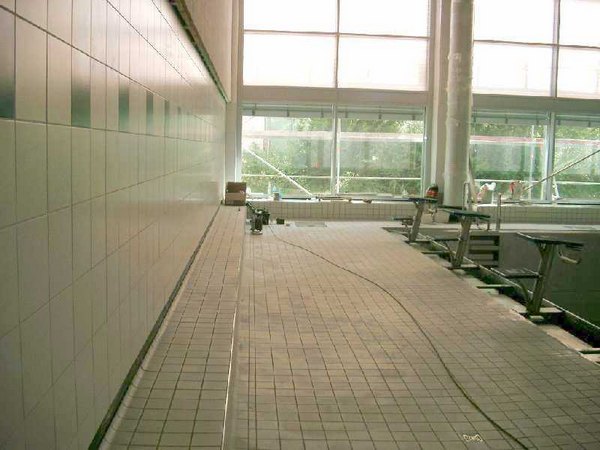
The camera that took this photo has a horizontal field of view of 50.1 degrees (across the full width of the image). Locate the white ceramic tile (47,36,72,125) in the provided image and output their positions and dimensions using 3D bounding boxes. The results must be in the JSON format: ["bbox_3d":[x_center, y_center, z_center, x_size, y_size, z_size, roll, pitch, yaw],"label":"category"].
[{"bbox_3d":[-0.721,-0.426,1.913,0.010,0.257,0.252,1,7,-4],"label":"white ceramic tile"}]

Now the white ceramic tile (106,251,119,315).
[{"bbox_3d":[-0.804,0.247,2.754,0.010,0.257,0.252,1,7,-4],"label":"white ceramic tile"}]

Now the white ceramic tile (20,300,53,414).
[{"bbox_3d":[-0.714,0.355,1.719,0.010,0.248,0.242,1,7,-4],"label":"white ceramic tile"}]

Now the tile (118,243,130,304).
[{"bbox_3d":[-0.801,0.212,2.909,0.010,0.248,0.242,1,7,-4],"label":"tile"}]

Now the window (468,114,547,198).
[{"bbox_3d":[4.985,-1.630,15.435,2.042,2.097,0.100,1,7,-4],"label":"window"}]

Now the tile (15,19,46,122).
[{"bbox_3d":[-0.692,-0.390,1.631,0.010,0.248,0.242,1,7,-4],"label":"tile"}]

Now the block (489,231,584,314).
[{"bbox_3d":[2.364,0.484,6.469,0.800,0.781,0.470,1,7,-4],"label":"block"}]

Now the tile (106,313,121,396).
[{"bbox_3d":[-0.809,0.511,2.784,0.010,0.257,0.252,1,7,-4],"label":"tile"}]

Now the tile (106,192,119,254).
[{"bbox_3d":[-0.776,-0.008,2.642,0.010,0.248,0.242,1,7,-4],"label":"tile"}]

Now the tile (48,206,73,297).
[{"bbox_3d":[-0.724,0.078,1.927,0.010,0.248,0.242,1,7,-4],"label":"tile"}]

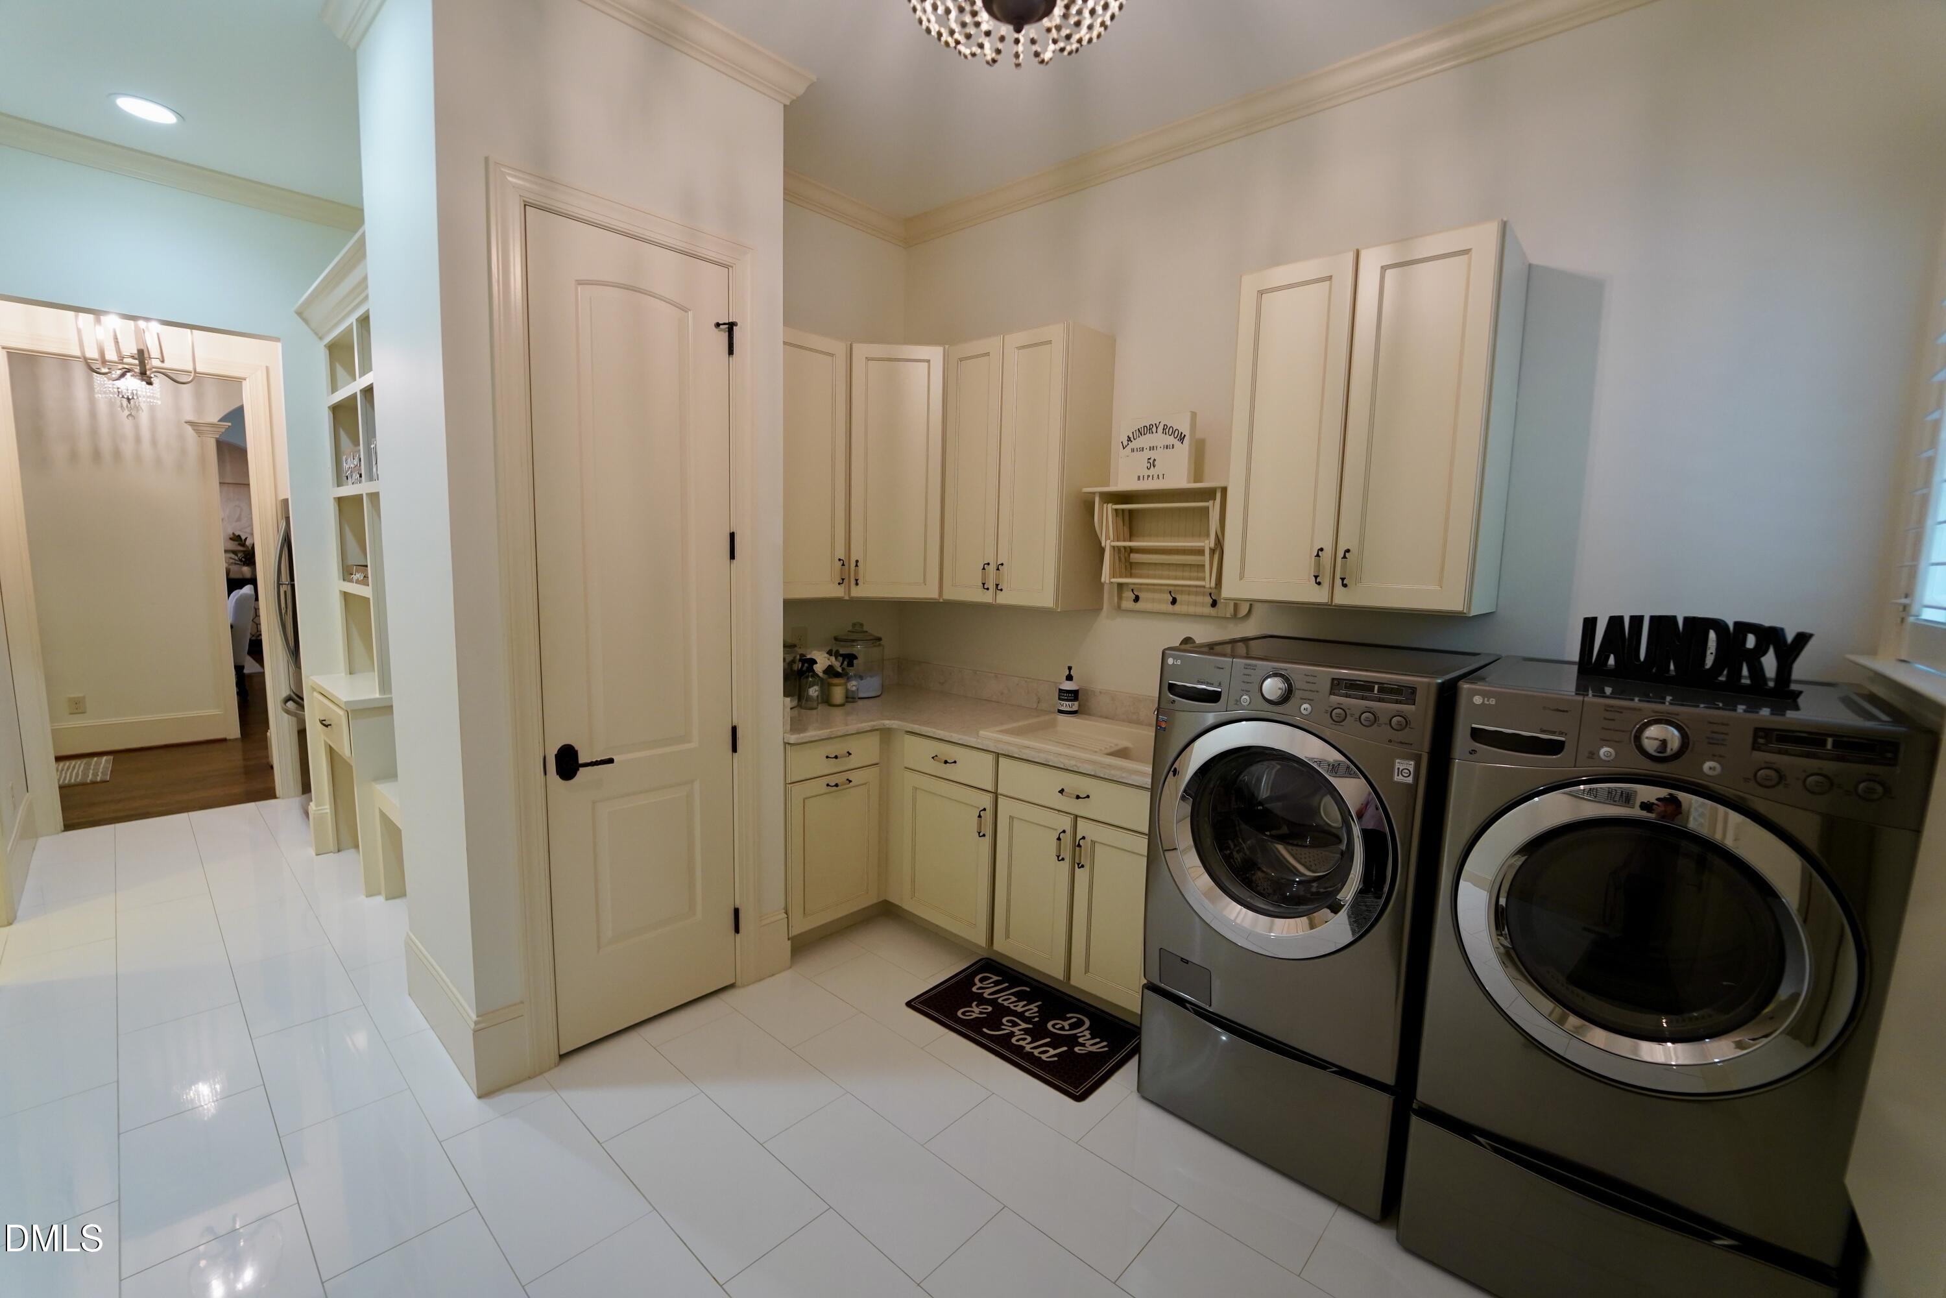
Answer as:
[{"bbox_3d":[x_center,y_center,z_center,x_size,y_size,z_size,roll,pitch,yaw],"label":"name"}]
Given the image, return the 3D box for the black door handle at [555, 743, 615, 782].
[{"bbox_3d":[-1.173,0.339,2.292,0.062,0.105,0.160,7,8,41],"label":"black door handle"}]

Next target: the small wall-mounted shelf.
[{"bbox_3d":[0.735,-0.374,2.907,0.600,0.480,0.230,7,8,41],"label":"small wall-mounted shelf"}]

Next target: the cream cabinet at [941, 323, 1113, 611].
[{"bbox_3d":[0.224,-0.738,3.252,0.635,1.110,0.345,7,8,41],"label":"cream cabinet"}]

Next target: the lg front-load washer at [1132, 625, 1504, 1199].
[{"bbox_3d":[1.033,0.685,2.291,0.680,1.345,0.790,7,8,41],"label":"lg front-load washer"}]

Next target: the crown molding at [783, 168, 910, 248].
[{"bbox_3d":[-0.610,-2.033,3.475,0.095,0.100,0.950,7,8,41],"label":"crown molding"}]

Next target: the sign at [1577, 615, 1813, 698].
[{"bbox_3d":[1.609,0.011,1.723,0.065,0.148,0.385,-2,7,-31],"label":"sign"}]

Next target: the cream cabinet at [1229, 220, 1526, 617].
[{"bbox_3d":[1.221,-0.638,2.356,0.690,1.025,0.375,7,8,41],"label":"cream cabinet"}]

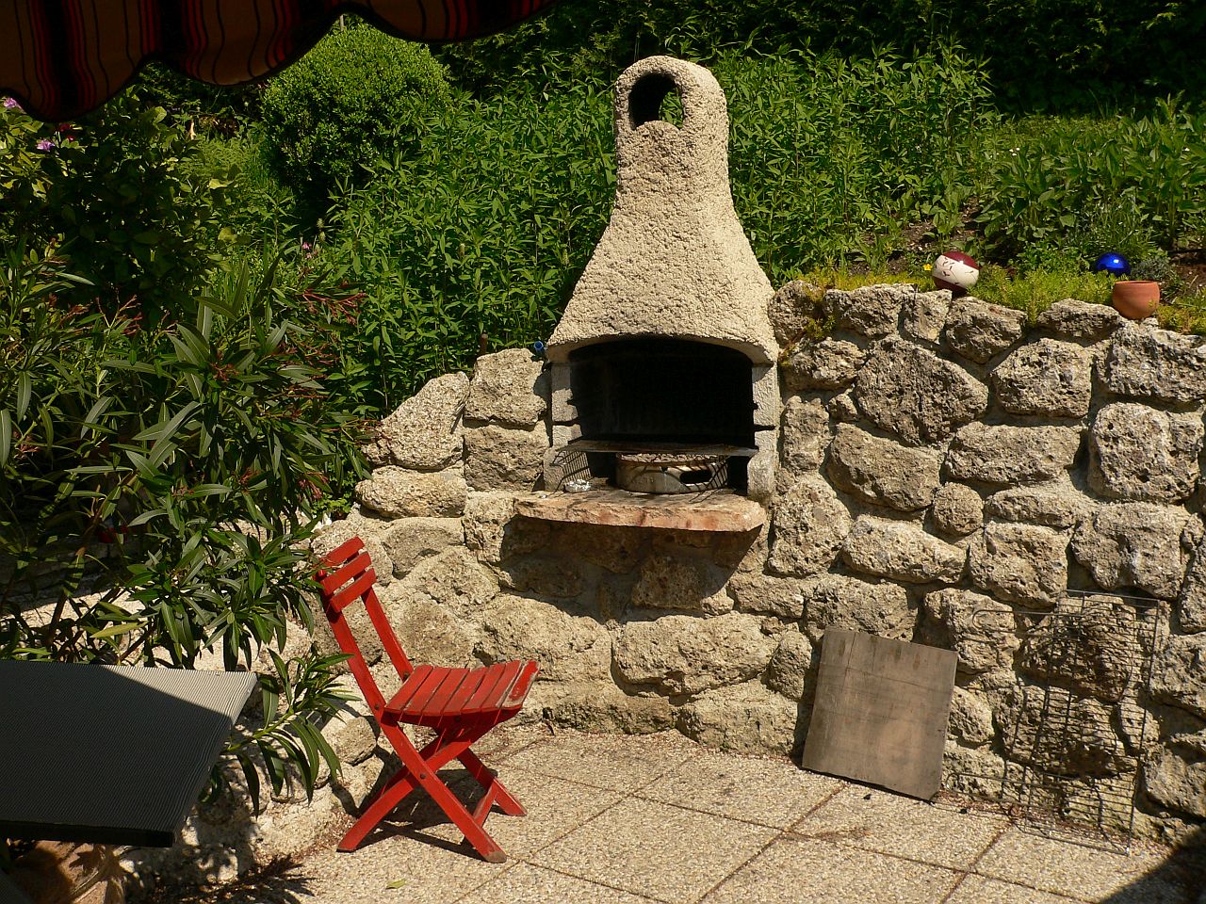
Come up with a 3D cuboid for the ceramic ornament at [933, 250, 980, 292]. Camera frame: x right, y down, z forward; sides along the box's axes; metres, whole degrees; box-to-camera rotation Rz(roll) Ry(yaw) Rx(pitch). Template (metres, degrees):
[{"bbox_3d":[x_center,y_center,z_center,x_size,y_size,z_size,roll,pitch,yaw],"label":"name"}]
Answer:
[{"bbox_3d":[1.068,-0.538,3.790,0.144,0.144,0.144,13,9,36],"label":"ceramic ornament"}]

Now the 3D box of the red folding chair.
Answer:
[{"bbox_3d":[-0.461,0.674,3.491,0.545,0.825,0.385,-1,7,7],"label":"red folding chair"}]

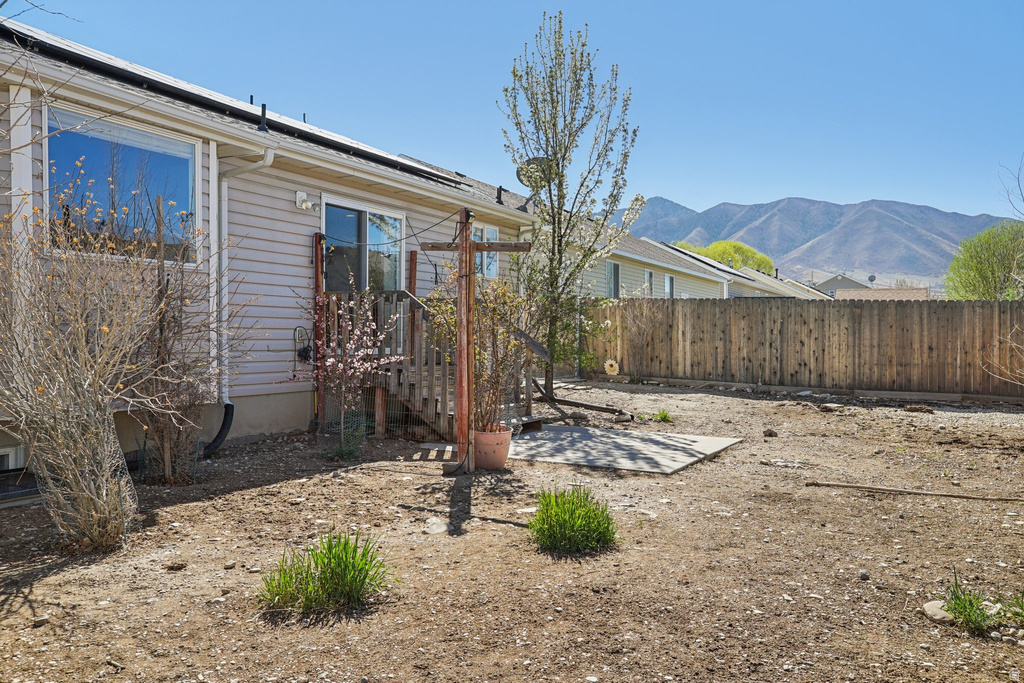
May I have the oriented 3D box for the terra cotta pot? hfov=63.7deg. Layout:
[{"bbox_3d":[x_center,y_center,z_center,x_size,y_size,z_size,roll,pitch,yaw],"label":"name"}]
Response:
[{"bbox_3d":[-0.185,0.992,7.630,0.400,0.370,0.400,0,0,0],"label":"terra cotta pot"}]

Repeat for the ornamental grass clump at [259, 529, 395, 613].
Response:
[{"bbox_3d":[-0.900,1.075,3.970,0.610,0.280,0.450,0,0,0],"label":"ornamental grass clump"}]

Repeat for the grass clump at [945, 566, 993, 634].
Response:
[{"bbox_3d":[2.030,1.138,3.660,0.220,0.245,0.210,0,0,0],"label":"grass clump"}]

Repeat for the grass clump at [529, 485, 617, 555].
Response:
[{"bbox_3d":[0.370,1.055,5.030,0.510,0.330,0.480,0,0,0],"label":"grass clump"}]

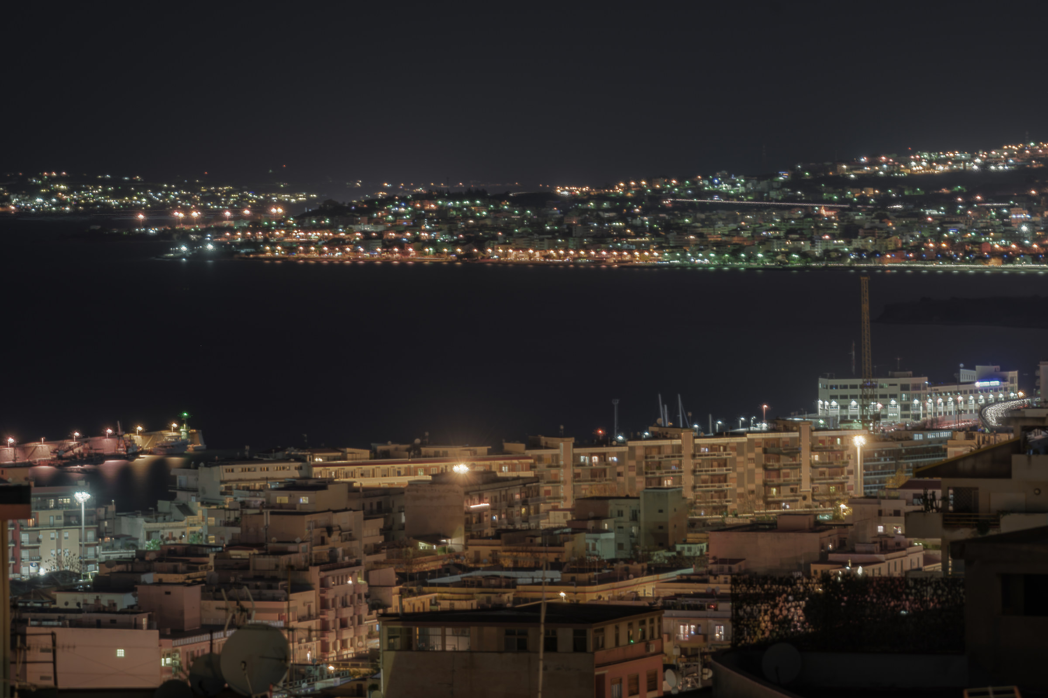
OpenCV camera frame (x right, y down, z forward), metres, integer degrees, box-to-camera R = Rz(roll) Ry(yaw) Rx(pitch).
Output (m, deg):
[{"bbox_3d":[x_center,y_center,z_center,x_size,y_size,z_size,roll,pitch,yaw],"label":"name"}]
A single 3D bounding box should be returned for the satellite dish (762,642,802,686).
[{"bbox_3d":[5.227,6.392,118.000,0.820,0.890,0.500,0,-5,16],"label":"satellite dish"}]

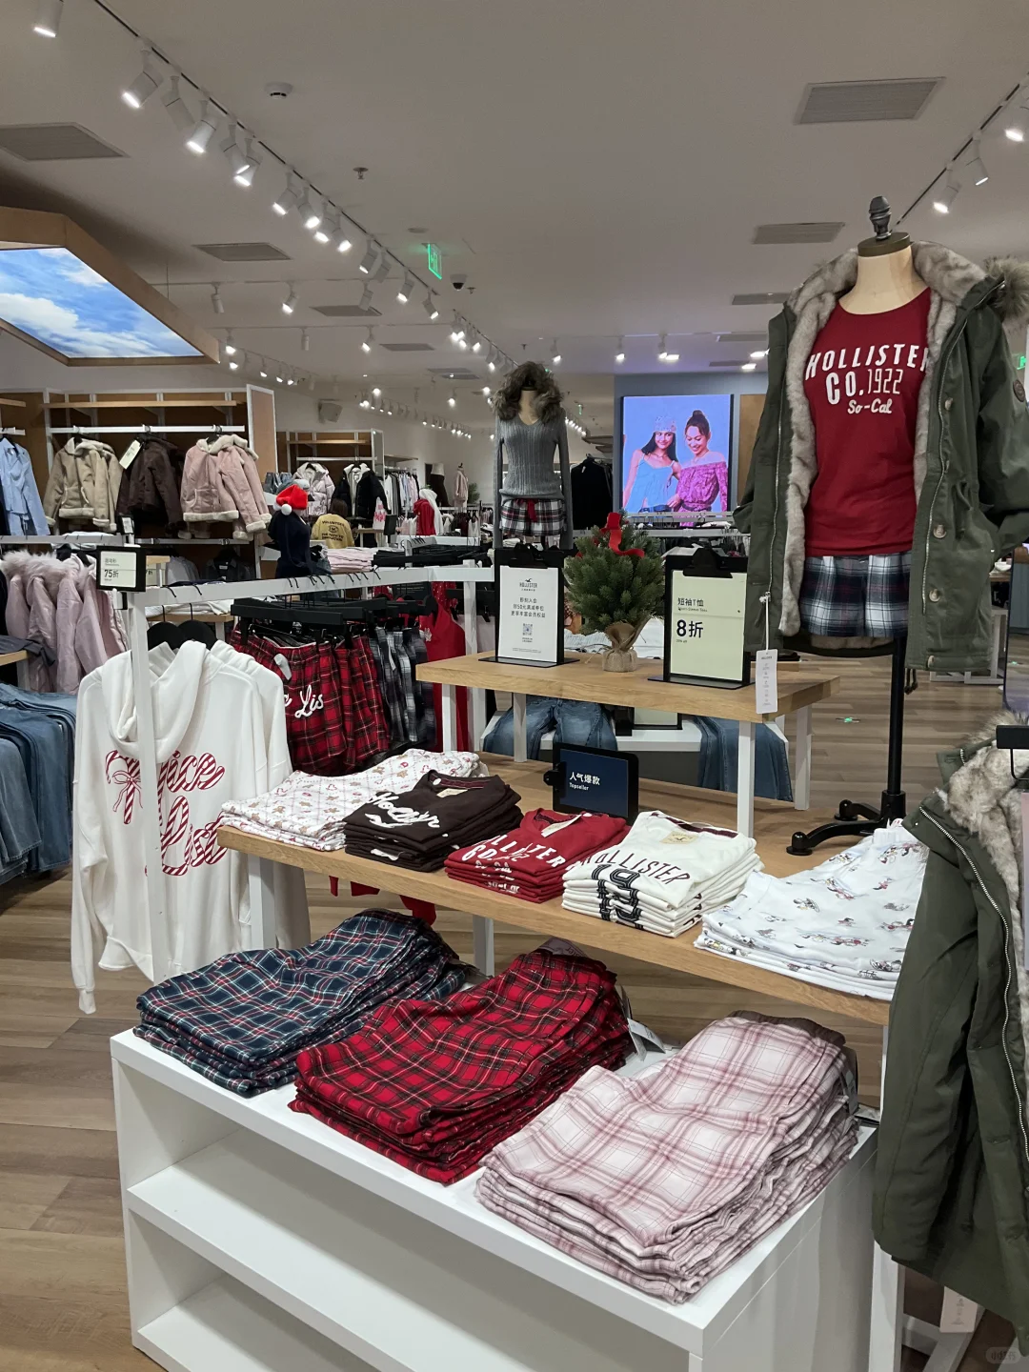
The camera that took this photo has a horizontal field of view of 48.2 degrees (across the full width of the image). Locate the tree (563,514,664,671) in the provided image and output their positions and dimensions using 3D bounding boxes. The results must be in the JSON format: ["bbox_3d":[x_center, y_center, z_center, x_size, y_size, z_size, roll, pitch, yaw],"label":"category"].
[{"bbox_3d":[0.259,-0.254,2.926,0.250,0.390,0.250,-1,10,0],"label":"tree"}]

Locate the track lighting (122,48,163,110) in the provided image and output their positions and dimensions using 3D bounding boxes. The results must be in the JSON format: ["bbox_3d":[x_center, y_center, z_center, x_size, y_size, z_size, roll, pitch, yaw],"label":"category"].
[{"bbox_3d":[-1.362,-2.222,4.210,0.144,0.201,0.078,-3,10,-12],"label":"track lighting"}]

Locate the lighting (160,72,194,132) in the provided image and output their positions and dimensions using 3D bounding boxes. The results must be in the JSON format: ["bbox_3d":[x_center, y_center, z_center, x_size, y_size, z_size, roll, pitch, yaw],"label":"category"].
[{"bbox_3d":[-1.343,-2.326,4.580,0.140,0.220,0.080,-5,11,-25],"label":"lighting"}]

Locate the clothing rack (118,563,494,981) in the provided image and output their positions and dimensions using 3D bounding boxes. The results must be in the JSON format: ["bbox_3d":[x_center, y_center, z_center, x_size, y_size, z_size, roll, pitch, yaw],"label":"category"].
[{"bbox_3d":[-0.481,0.346,3.056,0.420,1.310,1.120,8,13,40],"label":"clothing rack"}]

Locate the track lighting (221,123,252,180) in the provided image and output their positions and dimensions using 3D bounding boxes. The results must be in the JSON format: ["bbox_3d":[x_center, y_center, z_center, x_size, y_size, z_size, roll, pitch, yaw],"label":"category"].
[{"bbox_3d":[-1.228,-2.361,5.063,0.143,0.200,0.078,-2,9,-7],"label":"track lighting"}]

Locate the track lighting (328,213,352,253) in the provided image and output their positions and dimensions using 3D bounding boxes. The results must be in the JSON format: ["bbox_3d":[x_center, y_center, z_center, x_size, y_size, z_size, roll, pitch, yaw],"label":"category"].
[{"bbox_3d":[-1.031,-2.675,6.780,0.140,0.210,0.080,2,10,15],"label":"track lighting"}]

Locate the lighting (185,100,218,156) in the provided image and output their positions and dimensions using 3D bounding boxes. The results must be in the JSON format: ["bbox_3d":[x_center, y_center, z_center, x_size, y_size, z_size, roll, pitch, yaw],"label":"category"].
[{"bbox_3d":[-1.288,-2.302,4.737,0.132,0.196,0.078,-3,10,-14],"label":"lighting"}]

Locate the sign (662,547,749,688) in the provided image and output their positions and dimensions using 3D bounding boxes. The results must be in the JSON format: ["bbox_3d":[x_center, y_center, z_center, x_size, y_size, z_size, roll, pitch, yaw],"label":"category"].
[{"bbox_3d":[0.438,-0.166,2.649,0.208,0.312,0.080,7,12,38],"label":"sign"}]

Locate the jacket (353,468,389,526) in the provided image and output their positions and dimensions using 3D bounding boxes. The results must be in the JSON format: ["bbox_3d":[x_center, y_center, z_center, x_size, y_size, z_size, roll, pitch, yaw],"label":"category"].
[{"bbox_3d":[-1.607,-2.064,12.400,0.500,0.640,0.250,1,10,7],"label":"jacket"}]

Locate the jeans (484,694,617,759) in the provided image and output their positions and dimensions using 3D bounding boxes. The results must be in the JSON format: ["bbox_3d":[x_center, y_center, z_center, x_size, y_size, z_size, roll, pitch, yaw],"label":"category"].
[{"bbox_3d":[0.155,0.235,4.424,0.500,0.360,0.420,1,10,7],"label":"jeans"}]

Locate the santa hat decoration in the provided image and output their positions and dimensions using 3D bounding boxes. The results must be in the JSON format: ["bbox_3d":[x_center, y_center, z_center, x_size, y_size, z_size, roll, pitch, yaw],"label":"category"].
[{"bbox_3d":[-1.795,-1.526,9.300,0.250,0.235,0.220,3,10,22],"label":"santa hat decoration"}]

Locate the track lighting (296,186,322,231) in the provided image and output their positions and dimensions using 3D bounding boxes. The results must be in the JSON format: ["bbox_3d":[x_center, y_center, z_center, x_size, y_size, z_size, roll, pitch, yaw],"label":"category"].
[{"bbox_3d":[-1.082,-2.517,6.059,0.142,0.200,0.078,4,10,26],"label":"track lighting"}]

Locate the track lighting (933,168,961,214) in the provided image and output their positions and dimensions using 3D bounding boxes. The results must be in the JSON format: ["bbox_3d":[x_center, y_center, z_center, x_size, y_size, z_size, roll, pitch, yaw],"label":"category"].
[{"bbox_3d":[2.221,-2.540,5.903,0.144,0.201,0.078,-2,9,-7],"label":"track lighting"}]

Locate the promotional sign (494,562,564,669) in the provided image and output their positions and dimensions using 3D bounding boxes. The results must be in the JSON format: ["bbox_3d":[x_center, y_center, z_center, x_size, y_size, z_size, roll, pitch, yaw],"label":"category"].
[{"bbox_3d":[0.042,-0.236,3.481,0.263,0.328,0.050,7,12,38],"label":"promotional sign"}]

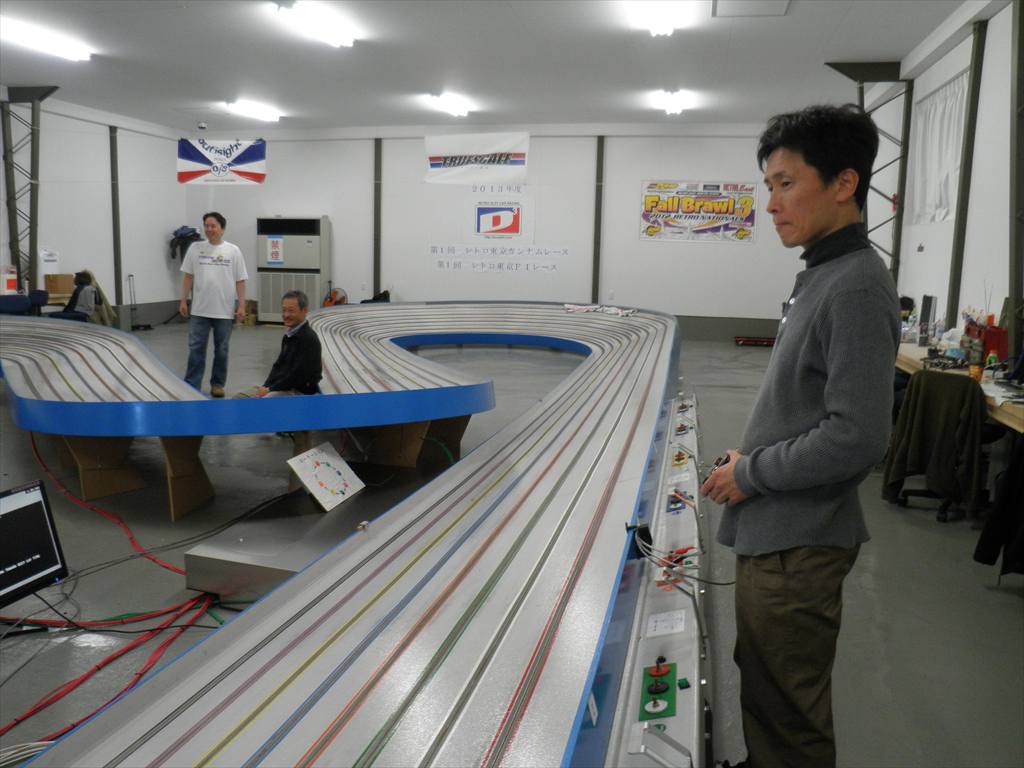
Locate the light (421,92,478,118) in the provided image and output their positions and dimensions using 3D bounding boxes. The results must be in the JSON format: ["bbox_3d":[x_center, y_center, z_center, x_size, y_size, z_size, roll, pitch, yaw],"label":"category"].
[{"bbox_3d":[-0.916,-4.060,12.123,0.300,0.110,1.250,3,9,12],"label":"light"}]

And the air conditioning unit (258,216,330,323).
[{"bbox_3d":[-3.865,-1.982,14.777,1.180,1.880,0.480,3,9,12],"label":"air conditioning unit"}]

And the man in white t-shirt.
[{"bbox_3d":[-2.756,-0.732,7.705,0.570,1.690,0.360,-2,9,-20],"label":"man in white t-shirt"}]

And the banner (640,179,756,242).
[{"bbox_3d":[3.086,-2.843,13.725,1.850,0.965,0.030,3,9,12],"label":"banner"}]

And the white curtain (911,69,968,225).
[{"bbox_3d":[4.028,-2.193,7.817,0.100,1.280,1.720,3,9,12],"label":"white curtain"}]

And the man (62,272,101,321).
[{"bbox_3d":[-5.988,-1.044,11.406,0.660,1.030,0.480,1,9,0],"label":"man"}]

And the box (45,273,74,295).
[{"bbox_3d":[-6.616,-1.466,12.110,0.350,0.290,0.270,-5,11,-36],"label":"box"}]

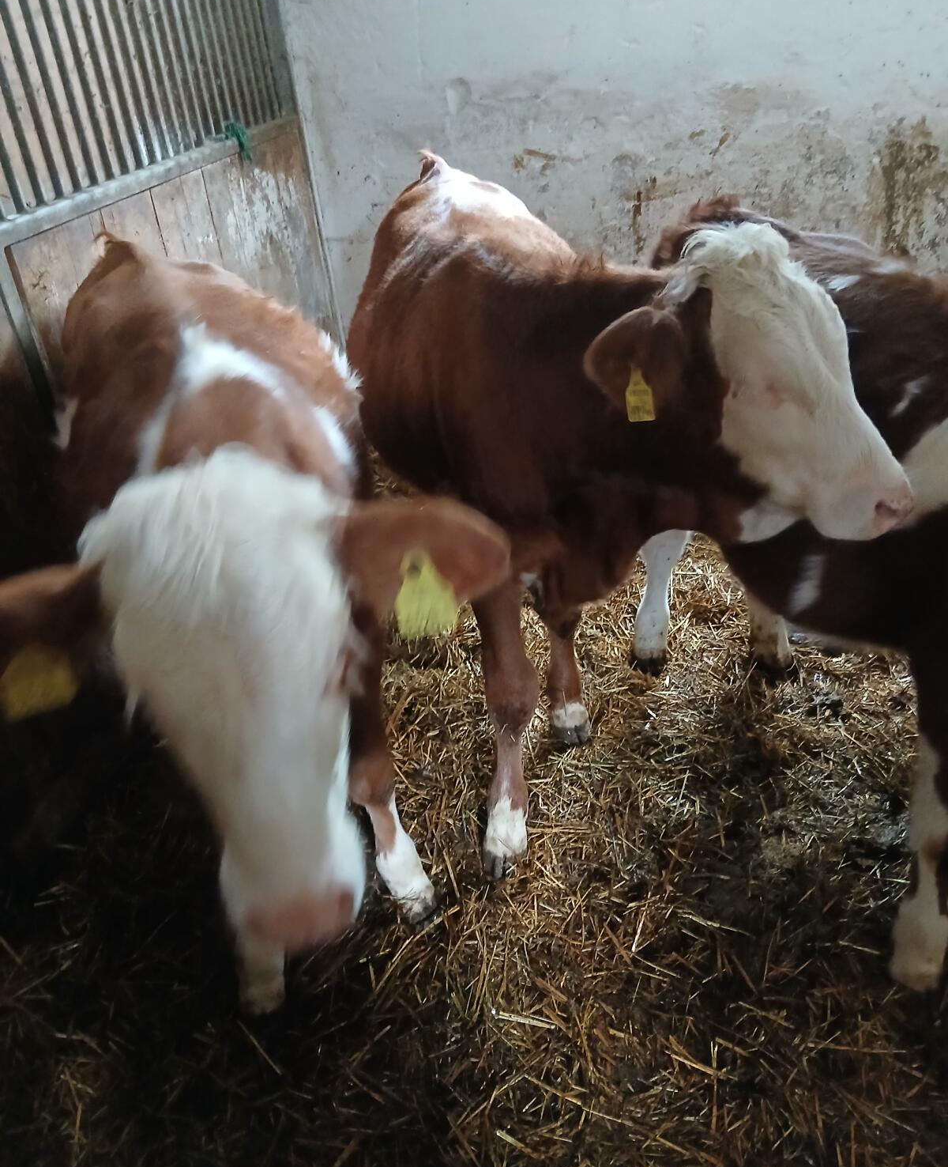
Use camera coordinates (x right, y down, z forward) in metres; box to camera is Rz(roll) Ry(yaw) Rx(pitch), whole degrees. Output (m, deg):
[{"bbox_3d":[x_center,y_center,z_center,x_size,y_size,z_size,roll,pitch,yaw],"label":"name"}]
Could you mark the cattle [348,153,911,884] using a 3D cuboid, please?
[{"bbox_3d":[0.125,-0.180,2.030,0.600,1.230,1.530,-14,31,-12],"label":"cattle"}]

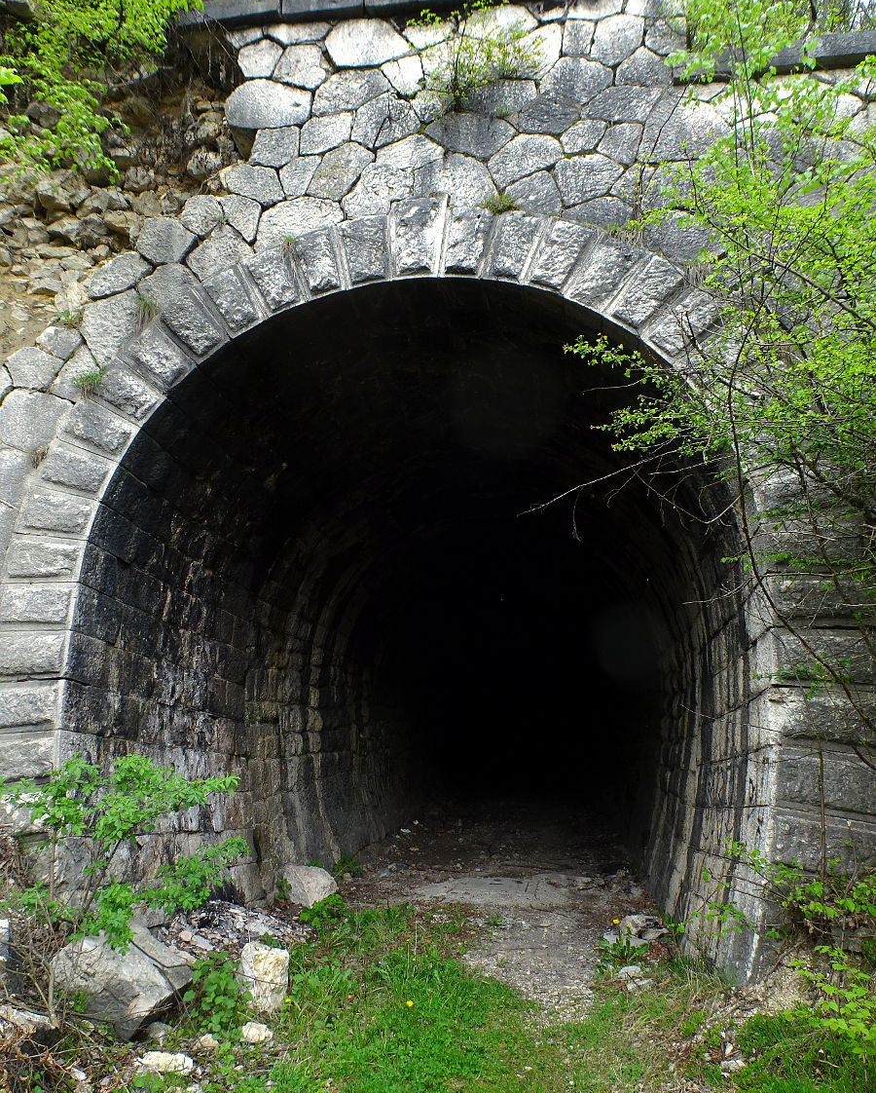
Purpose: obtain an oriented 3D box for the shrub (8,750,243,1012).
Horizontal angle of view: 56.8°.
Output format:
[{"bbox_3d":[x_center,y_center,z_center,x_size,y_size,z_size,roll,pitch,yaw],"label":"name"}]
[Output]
[{"bbox_3d":[-1.880,2.018,4.920,1.320,1.420,1.050,0,-18,0],"label":"shrub"}]

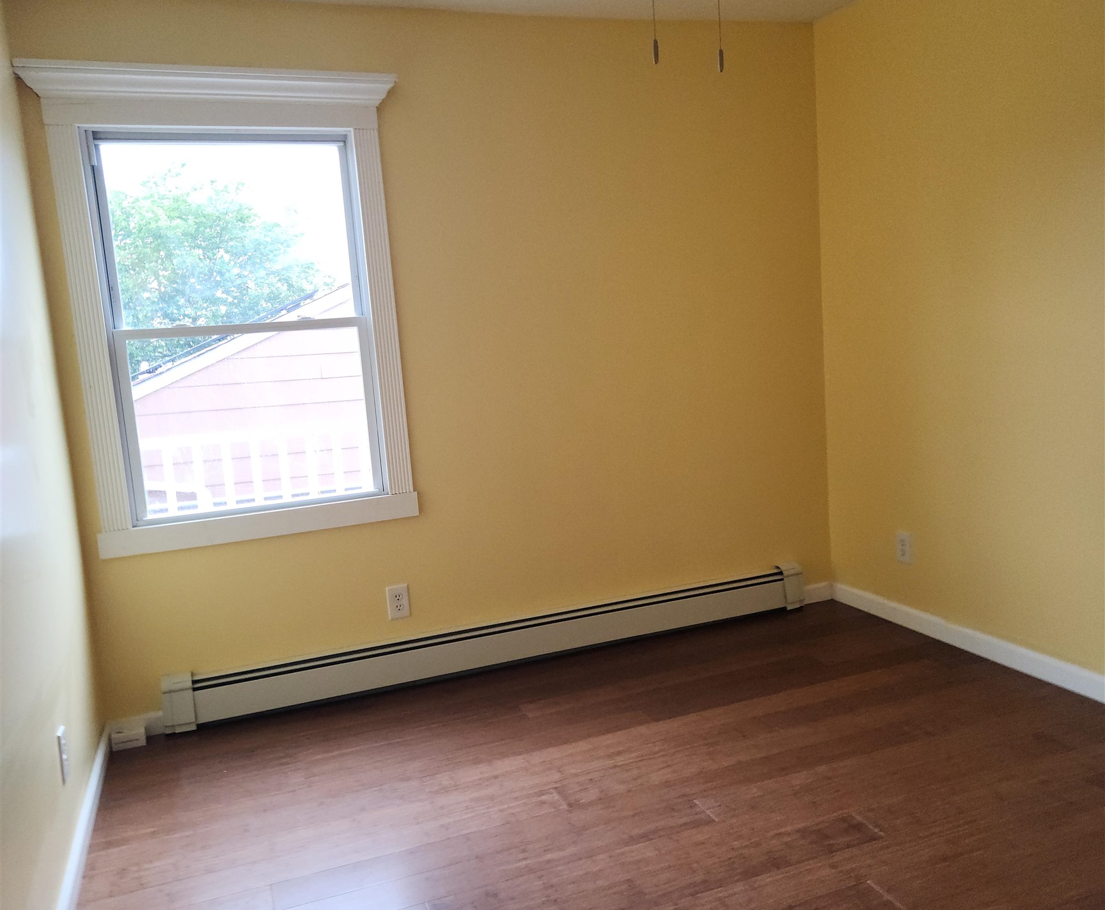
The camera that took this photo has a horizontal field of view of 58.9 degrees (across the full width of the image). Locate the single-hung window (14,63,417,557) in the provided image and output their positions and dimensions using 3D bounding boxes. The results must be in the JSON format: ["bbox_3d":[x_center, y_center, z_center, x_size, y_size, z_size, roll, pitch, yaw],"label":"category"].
[{"bbox_3d":[-1.042,-0.489,3.317,1.185,1.571,0.075,-7,8,-21],"label":"single-hung window"}]

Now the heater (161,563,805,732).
[{"bbox_3d":[-0.125,0.717,3.804,2.585,0.183,0.070,-7,8,-21],"label":"heater"}]

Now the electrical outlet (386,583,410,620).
[{"bbox_3d":[-0.570,0.549,3.644,0.079,0.122,0.008,-7,8,-21],"label":"electrical outlet"}]

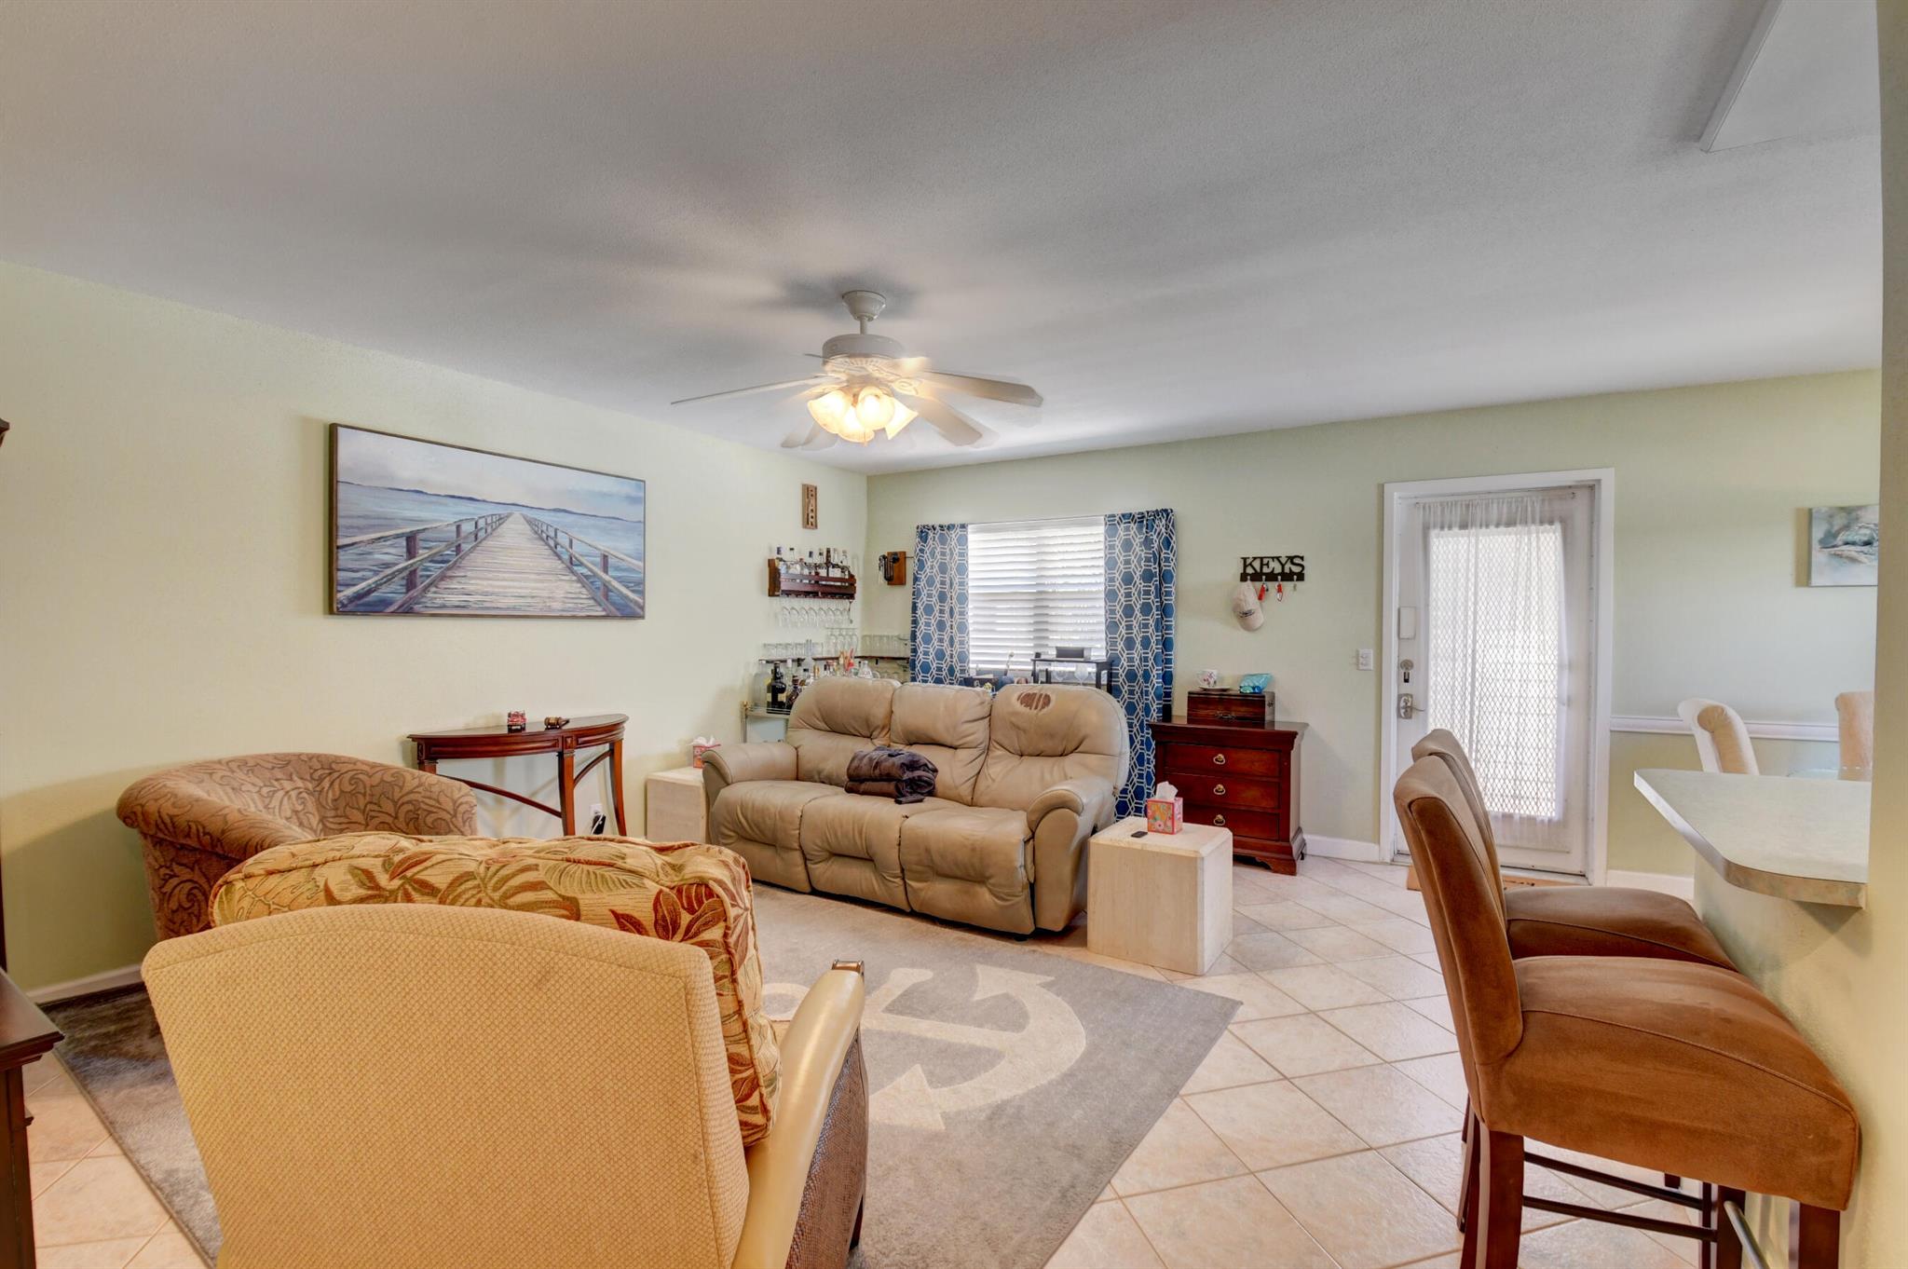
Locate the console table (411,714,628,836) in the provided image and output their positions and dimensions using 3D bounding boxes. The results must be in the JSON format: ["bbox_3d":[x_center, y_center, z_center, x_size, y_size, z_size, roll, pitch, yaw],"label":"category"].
[{"bbox_3d":[-1.991,0.855,3.859,0.402,0.810,1.056,1,1,32],"label":"console table"}]

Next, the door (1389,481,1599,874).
[{"bbox_3d":[2.802,0.218,4.159,0.875,1.982,0.050,1,1,32],"label":"door"}]

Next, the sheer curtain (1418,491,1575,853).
[{"bbox_3d":[2.781,0.178,4.118,0.654,1.801,0.040,1,1,32],"label":"sheer curtain"}]

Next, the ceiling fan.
[{"bbox_3d":[-0.324,-0.936,2.815,1.258,0.513,1.258,1,1,32],"label":"ceiling fan"}]

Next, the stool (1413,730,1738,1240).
[{"bbox_3d":[1.359,0.771,1.785,0.573,1.066,0.463,1,1,27],"label":"stool"}]

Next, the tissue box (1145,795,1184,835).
[{"bbox_3d":[0.898,0.764,3.362,0.116,0.131,0.113,1,1,25],"label":"tissue box"}]

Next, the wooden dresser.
[{"bbox_3d":[1.581,0.893,4.576,0.805,0.760,0.433,1,1,29],"label":"wooden dresser"}]

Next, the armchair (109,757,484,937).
[{"bbox_3d":[-2.265,0.854,2.755,0.835,0.835,0.805,1,1,20],"label":"armchair"}]

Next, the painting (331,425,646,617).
[{"bbox_3d":[-2.165,-0.475,3.897,0.040,0.775,1.474,1,1,32],"label":"painting"}]

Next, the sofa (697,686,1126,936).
[{"bbox_3d":[-0.229,0.764,4.087,2.103,1.016,0.956,1,1,27],"label":"sofa"}]

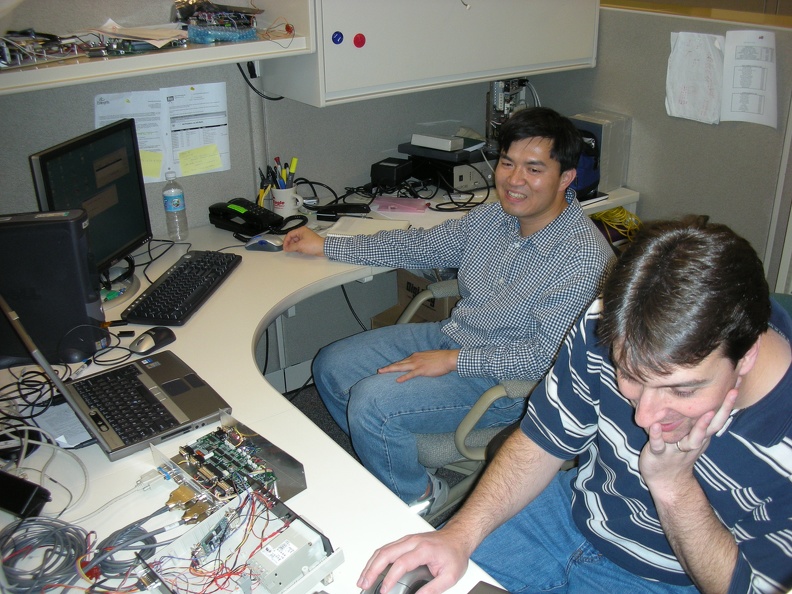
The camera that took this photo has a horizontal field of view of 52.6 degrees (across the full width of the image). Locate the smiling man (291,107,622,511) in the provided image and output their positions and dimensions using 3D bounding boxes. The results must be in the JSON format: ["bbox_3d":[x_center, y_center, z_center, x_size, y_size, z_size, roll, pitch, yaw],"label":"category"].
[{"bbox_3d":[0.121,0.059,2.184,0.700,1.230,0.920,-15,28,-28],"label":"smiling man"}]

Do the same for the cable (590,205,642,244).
[{"bbox_3d":[0.771,-0.241,2.795,0.190,0.125,0.110,-18,30,-32],"label":"cable"}]

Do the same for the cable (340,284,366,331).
[{"bbox_3d":[-0.149,0.038,2.828,0.090,0.175,0.040,-18,30,-32],"label":"cable"}]

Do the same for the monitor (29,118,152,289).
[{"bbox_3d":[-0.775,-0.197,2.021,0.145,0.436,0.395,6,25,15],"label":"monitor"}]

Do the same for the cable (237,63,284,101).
[{"bbox_3d":[-0.421,-0.653,2.430,0.130,0.120,0.060,-18,30,-32],"label":"cable"}]

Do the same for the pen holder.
[{"bbox_3d":[-0.353,-0.317,2.659,0.113,0.097,0.084,-5,25,-7],"label":"pen holder"}]

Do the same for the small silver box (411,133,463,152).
[{"bbox_3d":[0.154,-0.572,2.948,0.184,0.041,0.073,20,32,37],"label":"small silver box"}]

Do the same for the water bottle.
[{"bbox_3d":[-0.678,-0.275,2.451,0.067,0.212,0.067,-8,26,-15],"label":"water bottle"}]

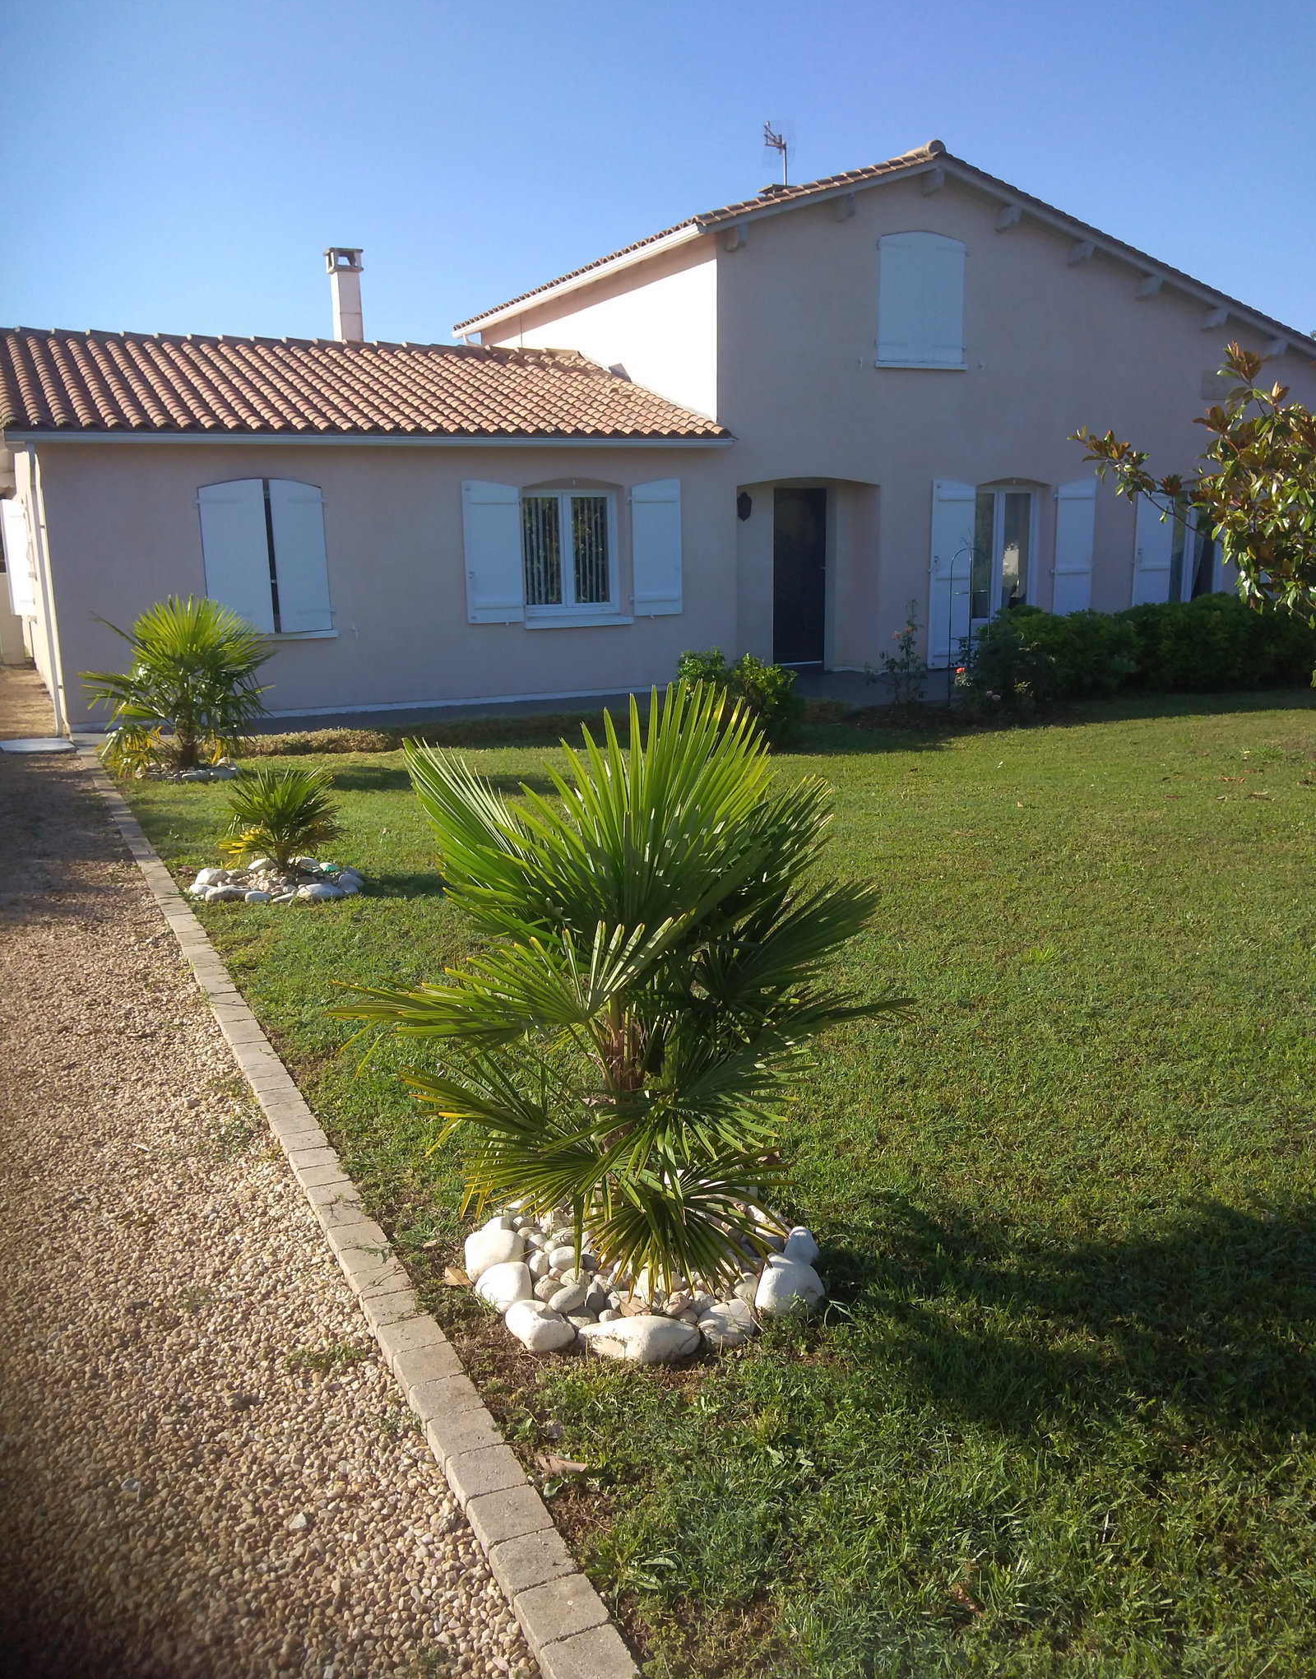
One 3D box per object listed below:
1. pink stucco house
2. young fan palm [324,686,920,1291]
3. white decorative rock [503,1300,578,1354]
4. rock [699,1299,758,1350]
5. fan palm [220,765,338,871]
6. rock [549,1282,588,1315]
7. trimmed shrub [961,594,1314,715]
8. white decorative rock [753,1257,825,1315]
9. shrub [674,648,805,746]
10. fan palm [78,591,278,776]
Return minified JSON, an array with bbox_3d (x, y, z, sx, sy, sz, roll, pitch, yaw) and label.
[{"bbox_3d":[1.188,-5.646,18.667,18.810,5.757,8.740,-7,15,-24],"label":"pink stucco house"},{"bbox_3d":[-0.077,0.328,2.970,1.280,1.343,1.200,-1,13,0],"label":"young fan palm"},{"bbox_3d":[-0.246,1.018,2.749,0.160,0.105,0.120,5,15,26],"label":"white decorative rock"},{"bbox_3d":[0.165,1.148,3.114,0.139,0.110,0.133,-3,14,-10],"label":"rock"},{"bbox_3d":[-2.021,-0.105,7.081,0.636,0.589,0.608,-5,15,-16],"label":"fan palm"},{"bbox_3d":[-0.219,1.120,3.209,0.068,0.061,0.110,13,19,43],"label":"rock"},{"bbox_3d":[5.341,-2.108,14.086,4.940,1.026,1.045,-7,15,-24],"label":"trimmed shrub"},{"bbox_3d":[0.286,0.972,2.866,0.150,0.125,0.145,-8,15,-29],"label":"white decorative rock"},{"bbox_3d":[0.680,-1.228,10.958,1.070,0.748,0.950,-1,13,0],"label":"shrub"},{"bbox_3d":[-3.544,-1.149,9.728,1.425,1.288,1.350,-1,13,0],"label":"fan palm"}]

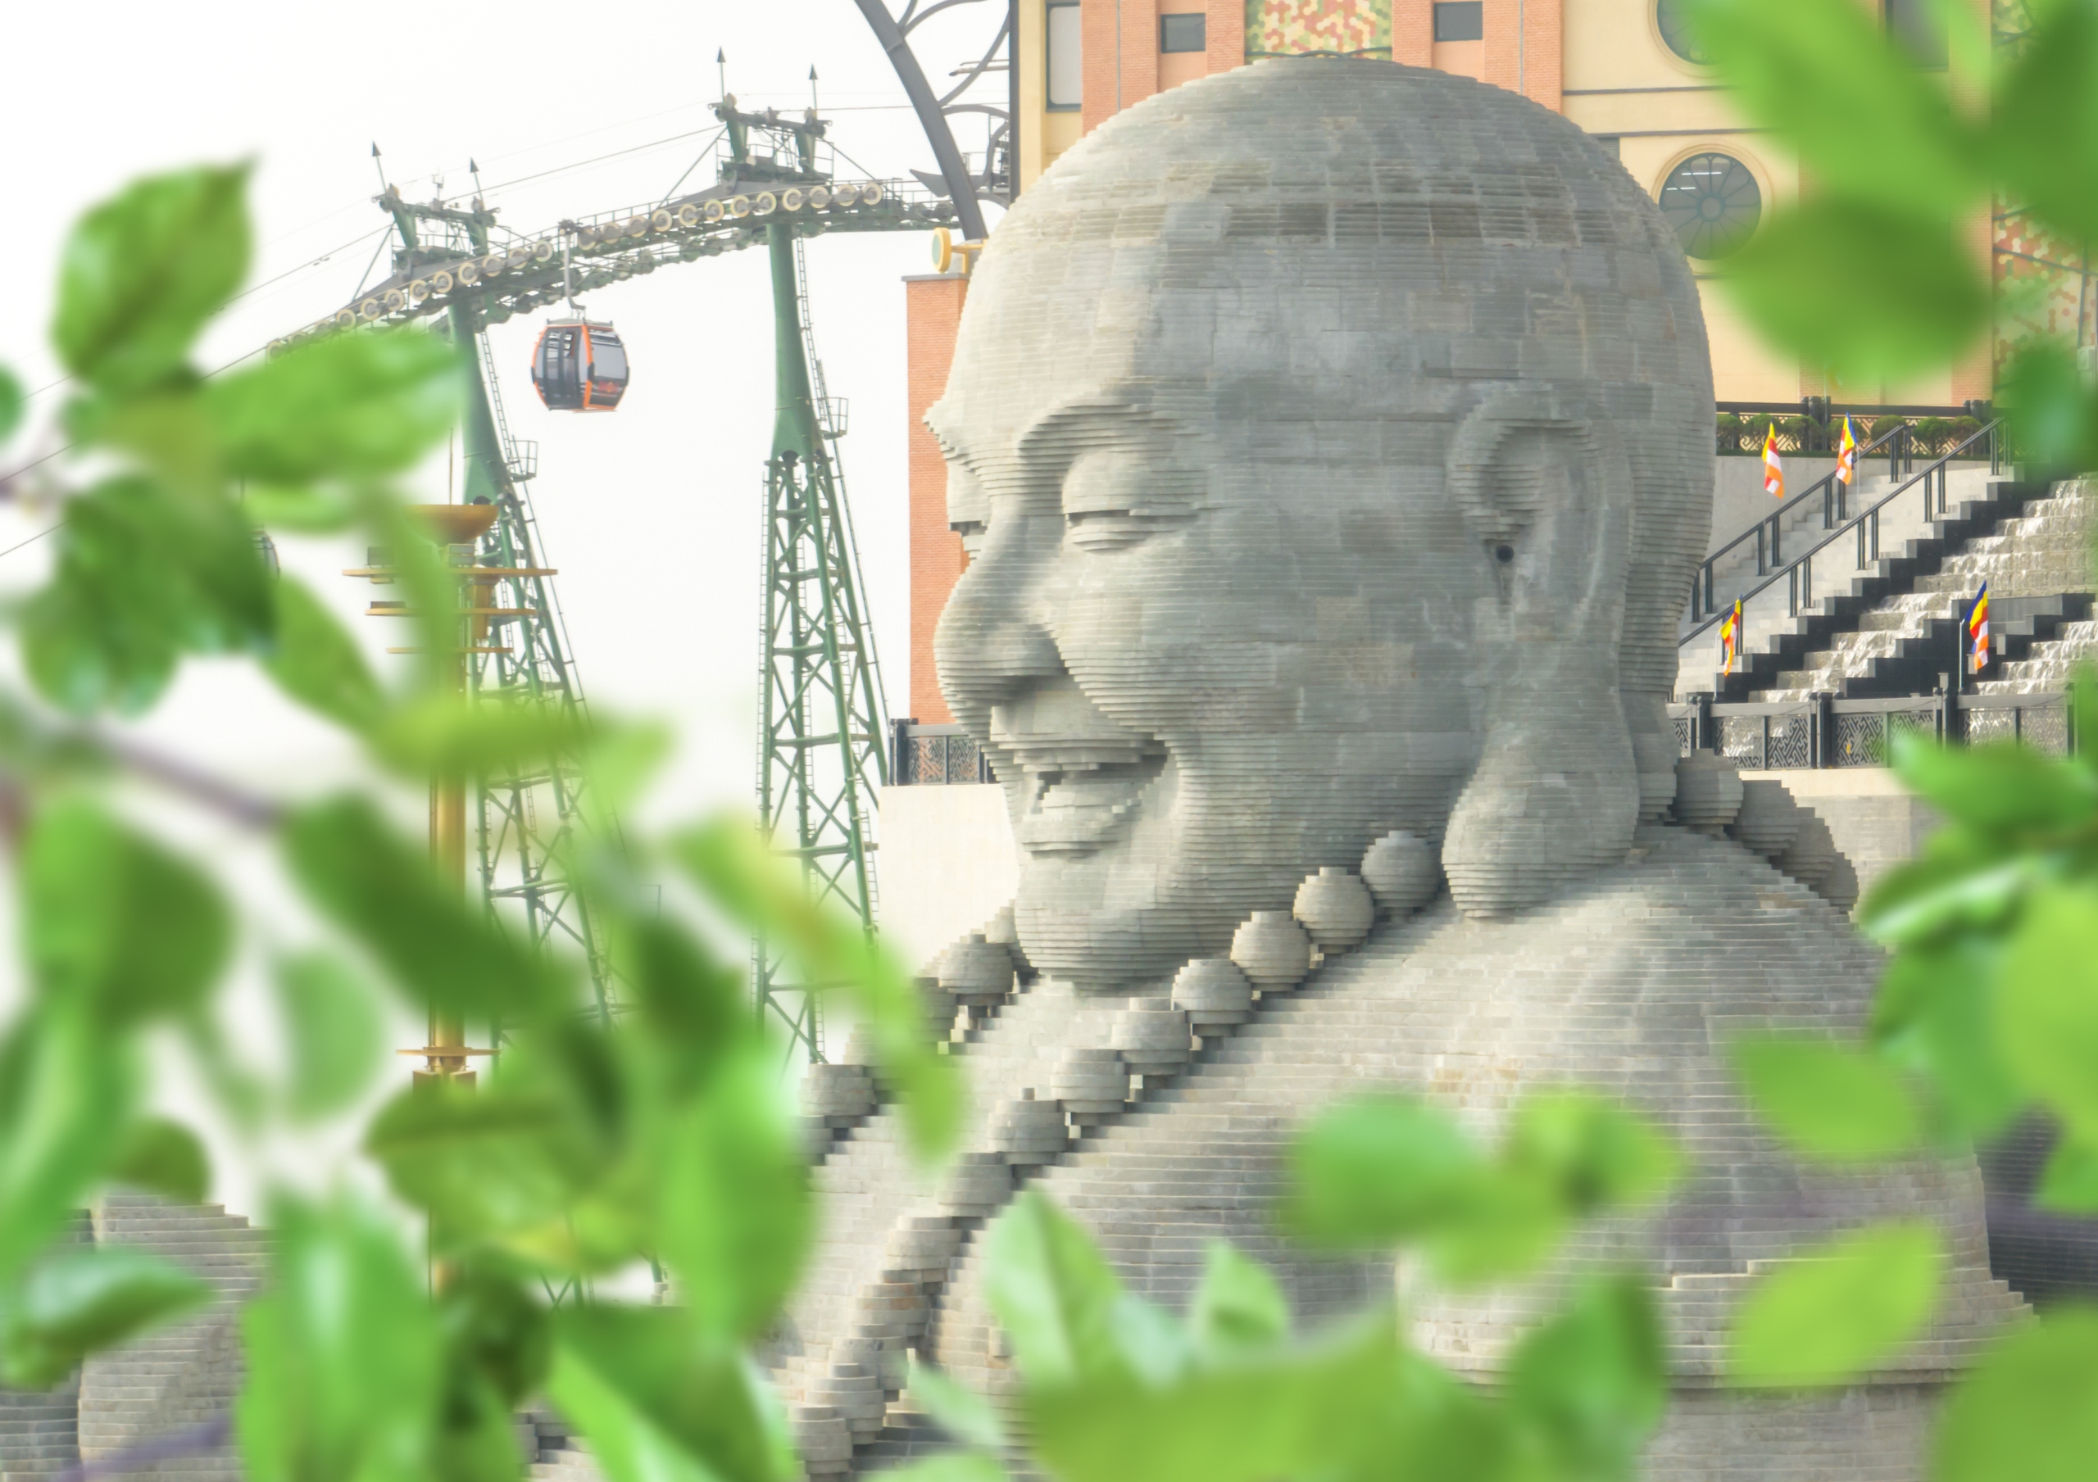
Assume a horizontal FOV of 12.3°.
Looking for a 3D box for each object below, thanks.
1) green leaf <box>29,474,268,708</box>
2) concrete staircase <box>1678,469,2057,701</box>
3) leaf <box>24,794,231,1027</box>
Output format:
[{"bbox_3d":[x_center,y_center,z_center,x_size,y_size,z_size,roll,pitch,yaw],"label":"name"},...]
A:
[{"bbox_3d":[-0.332,-0.054,3.600,0.089,0.084,0.030,0,0,0],"label":"green leaf"},{"bbox_3d":[14.176,-2.642,172.000,7.000,4.500,4.500,0,0,-38],"label":"concrete staircase"},{"bbox_3d":[-0.283,0.052,3.000,0.060,0.069,0.025,0,0,0],"label":"leaf"}]

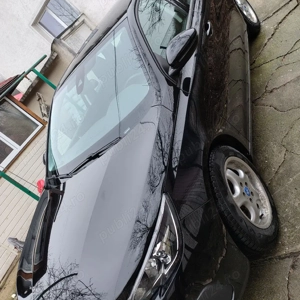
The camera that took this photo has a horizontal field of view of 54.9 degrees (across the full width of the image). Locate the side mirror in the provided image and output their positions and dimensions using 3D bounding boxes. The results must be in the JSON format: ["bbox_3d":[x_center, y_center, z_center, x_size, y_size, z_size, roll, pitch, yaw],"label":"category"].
[{"bbox_3d":[0.186,-0.614,1.760,0.230,0.150,0.170,-32,30,41],"label":"side mirror"}]

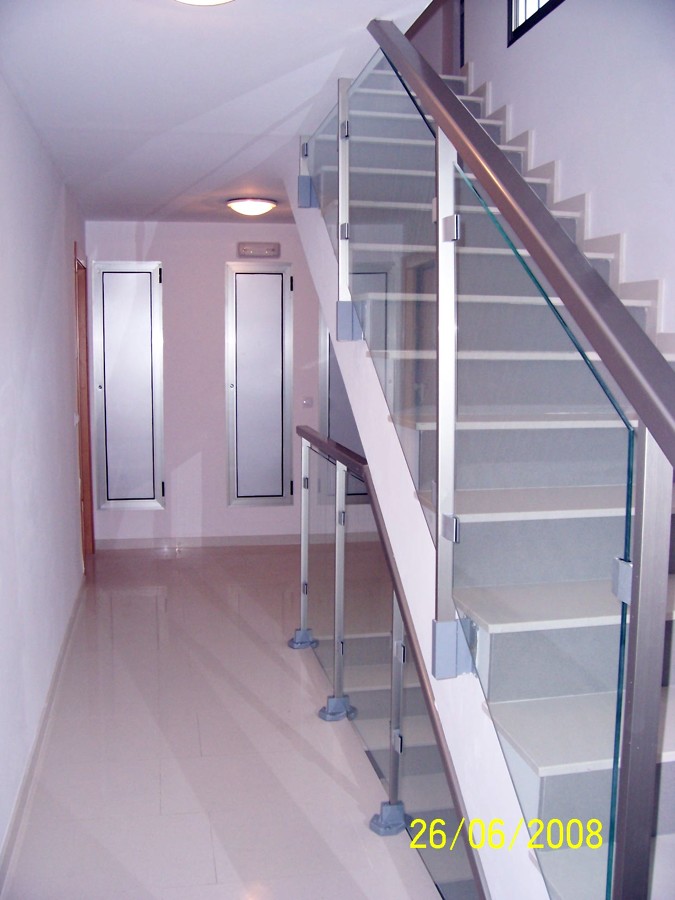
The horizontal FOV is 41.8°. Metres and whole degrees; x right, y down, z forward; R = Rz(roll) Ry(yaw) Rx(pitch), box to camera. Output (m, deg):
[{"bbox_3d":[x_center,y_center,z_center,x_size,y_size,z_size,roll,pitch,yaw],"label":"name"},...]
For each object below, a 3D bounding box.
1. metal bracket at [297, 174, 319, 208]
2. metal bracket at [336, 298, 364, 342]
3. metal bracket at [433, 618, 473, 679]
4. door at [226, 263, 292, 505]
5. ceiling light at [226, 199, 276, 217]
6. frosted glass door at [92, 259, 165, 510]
[{"bbox_3d":[-0.125,-1.078,3.712,0.086,0.127,0.040,-1,6,-12],"label":"metal bracket"},{"bbox_3d":[0.037,-0.432,2.974,0.086,0.127,0.040,-1,6,-12],"label":"metal bracket"},{"bbox_3d":[0.258,0.438,1.973,0.086,0.127,0.040,-1,6,-12],"label":"metal bracket"},{"bbox_3d":[-0.568,-0.469,6.535,0.485,1.787,0.050,-1,6,-9],"label":"door"},{"bbox_3d":[-0.533,-1.493,5.495,0.308,0.088,0.308,-1,6,-12],"label":"ceiling light"},{"bbox_3d":[-1.499,-0.450,6.396,0.480,1.788,0.050,-1,6,-9],"label":"frosted glass door"}]

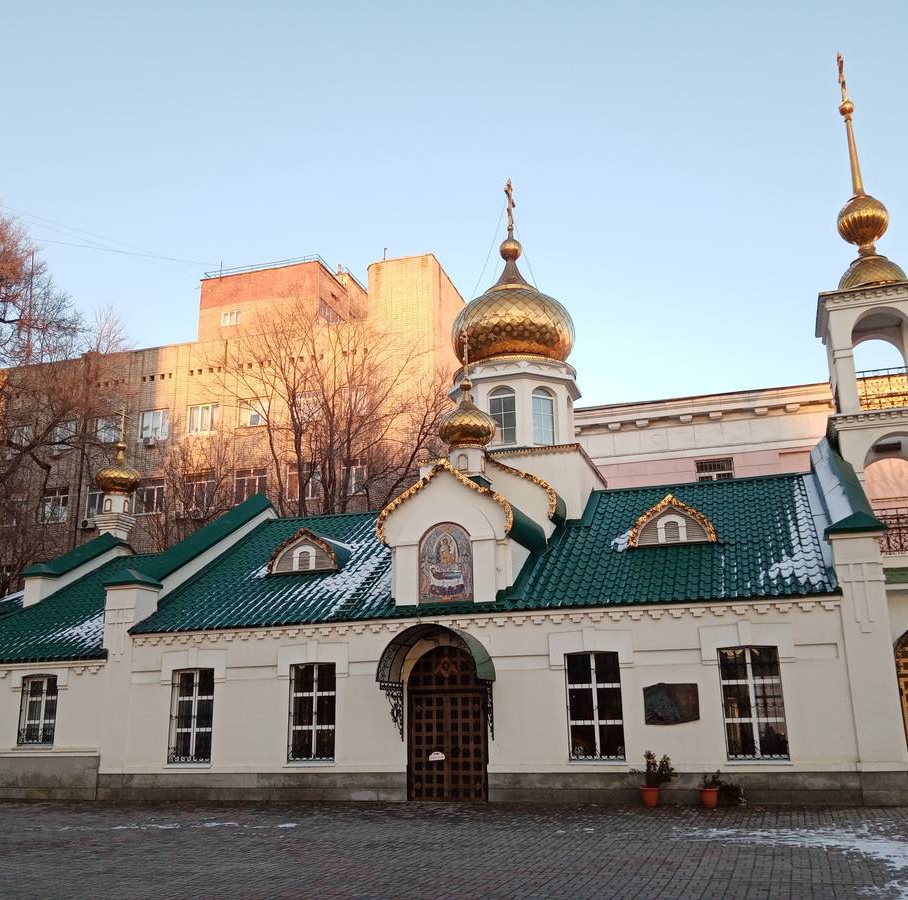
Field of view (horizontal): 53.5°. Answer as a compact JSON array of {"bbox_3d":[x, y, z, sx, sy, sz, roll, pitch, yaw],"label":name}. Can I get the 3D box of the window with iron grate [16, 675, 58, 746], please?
[{"bbox_3d":[-9.779,6.127,21.265,1.038,1.579,0.180,-6,-15,17],"label":"window with iron grate"}]

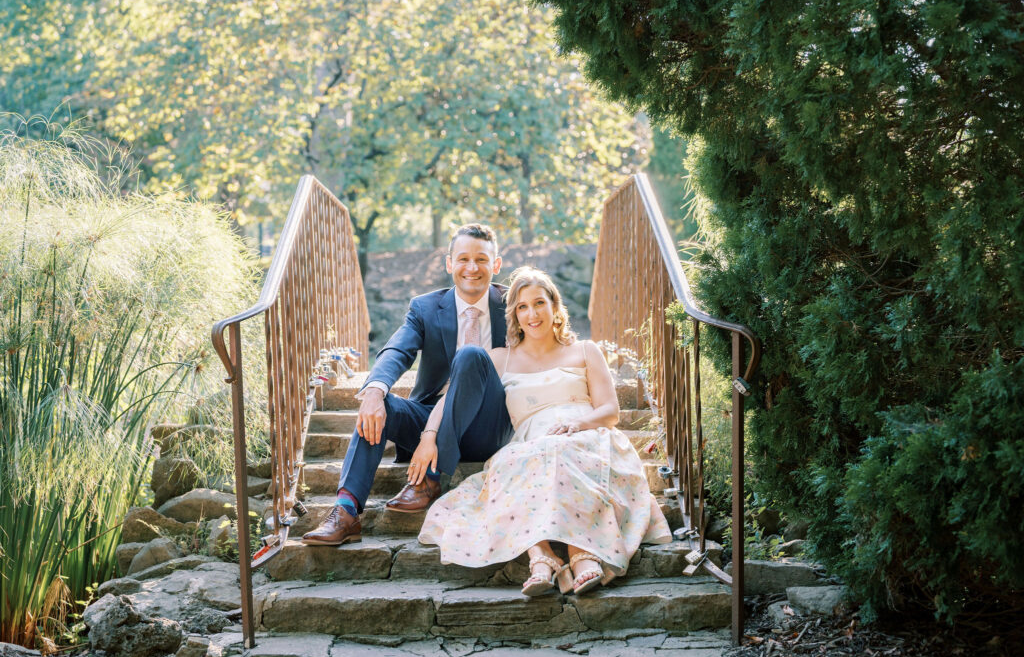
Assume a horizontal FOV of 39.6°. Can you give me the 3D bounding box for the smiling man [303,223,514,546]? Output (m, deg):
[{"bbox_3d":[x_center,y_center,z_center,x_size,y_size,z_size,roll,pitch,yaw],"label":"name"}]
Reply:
[{"bbox_3d":[-0.300,0.145,4.810,0.680,1.050,0.950,0,1,8],"label":"smiling man"}]

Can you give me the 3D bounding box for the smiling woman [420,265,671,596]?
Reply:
[{"bbox_3d":[0.090,0.275,4.520,0.750,0.980,0.950,0,1,5],"label":"smiling woman"}]

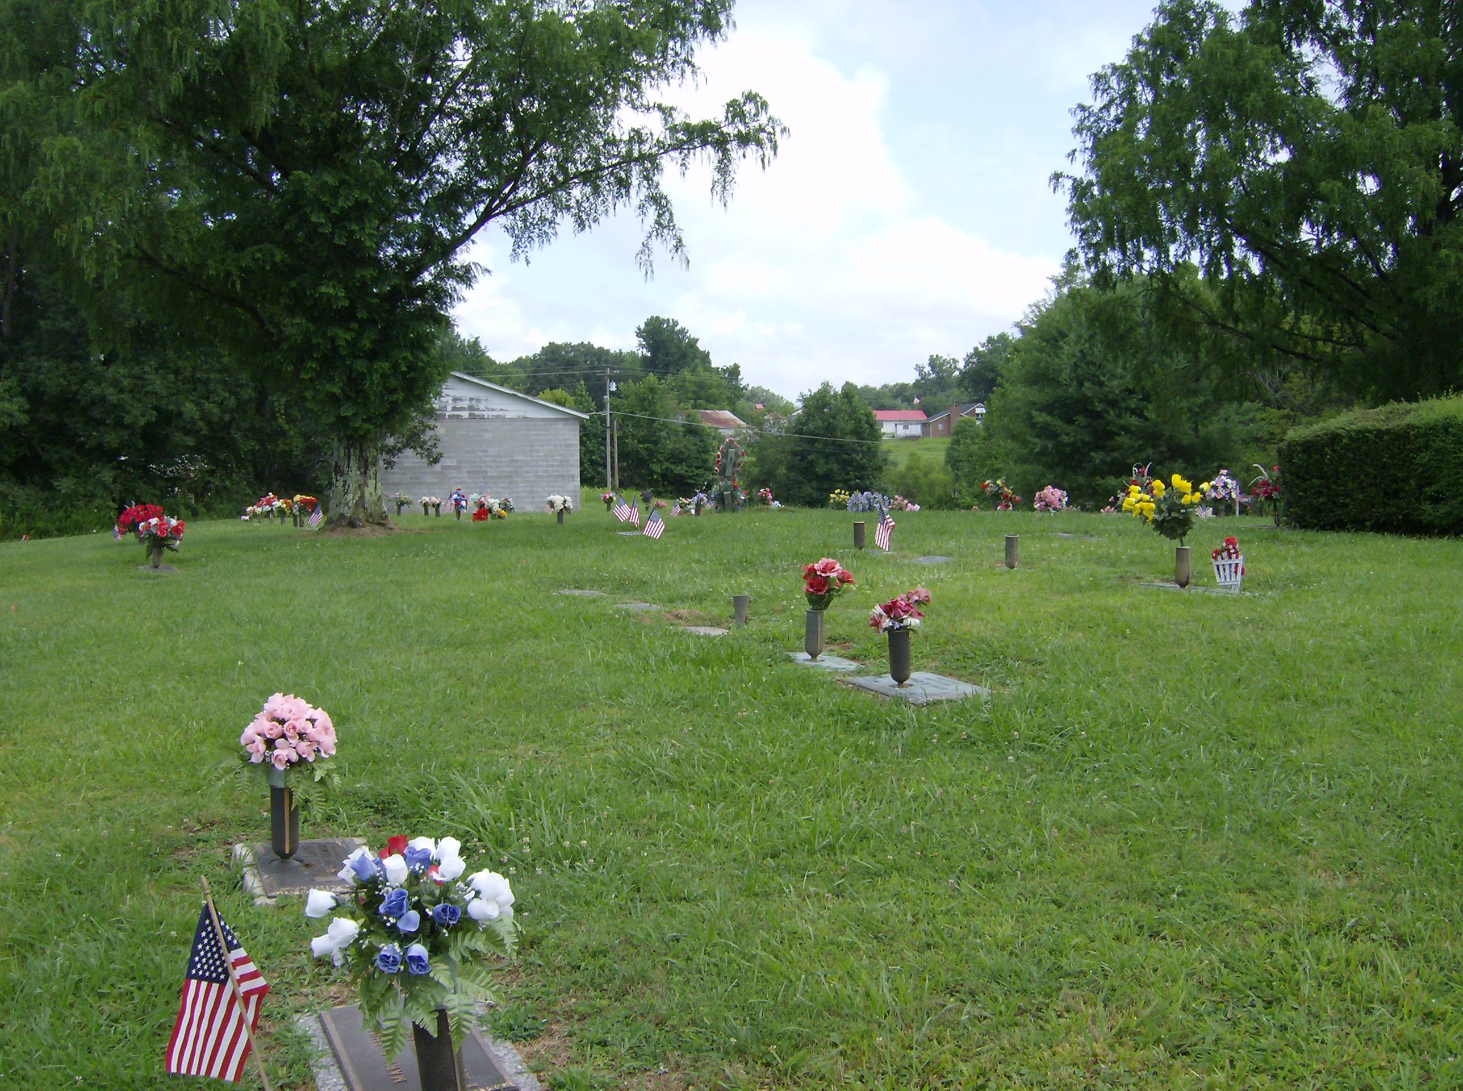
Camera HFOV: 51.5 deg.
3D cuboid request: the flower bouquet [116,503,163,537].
[{"bbox_3d":[-8.189,-0.308,21.000,0.610,0.540,0.500,-2,3,-21],"label":"flower bouquet"}]

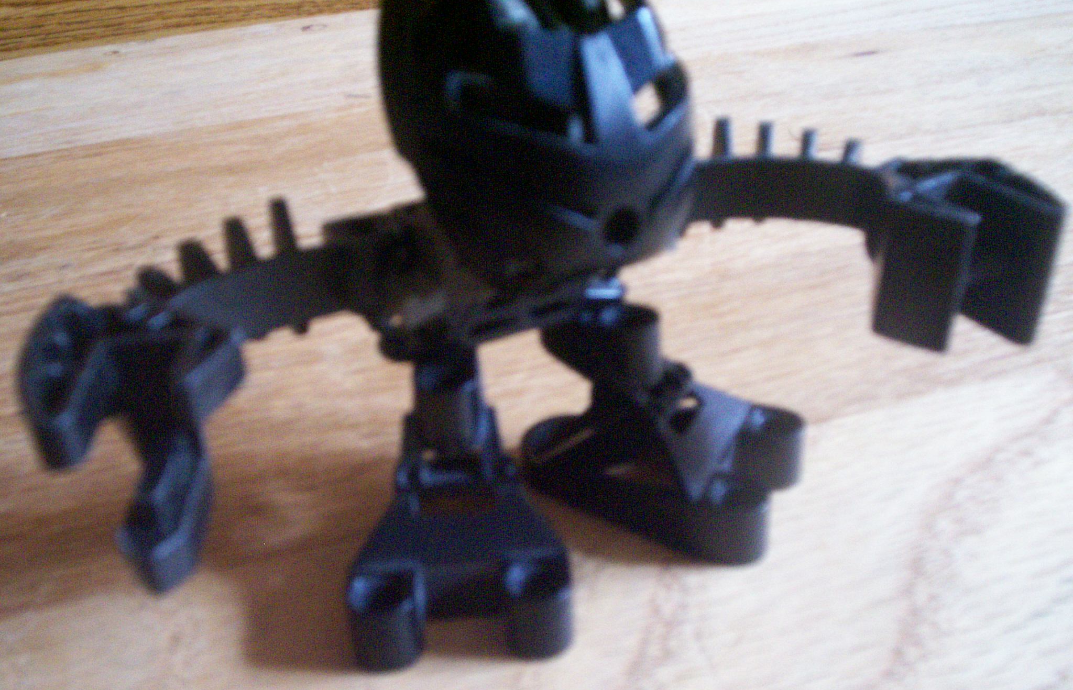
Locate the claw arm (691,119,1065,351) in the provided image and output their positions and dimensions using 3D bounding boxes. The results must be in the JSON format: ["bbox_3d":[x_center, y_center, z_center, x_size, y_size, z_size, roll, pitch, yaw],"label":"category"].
[{"bbox_3d":[0.037,-0.015,0.133,0.046,0.022,0.020,8,31,17],"label":"claw arm"}]

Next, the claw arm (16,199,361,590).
[{"bbox_3d":[-0.033,0.001,0.108,0.020,0.023,0.042,8,31,17],"label":"claw arm"}]

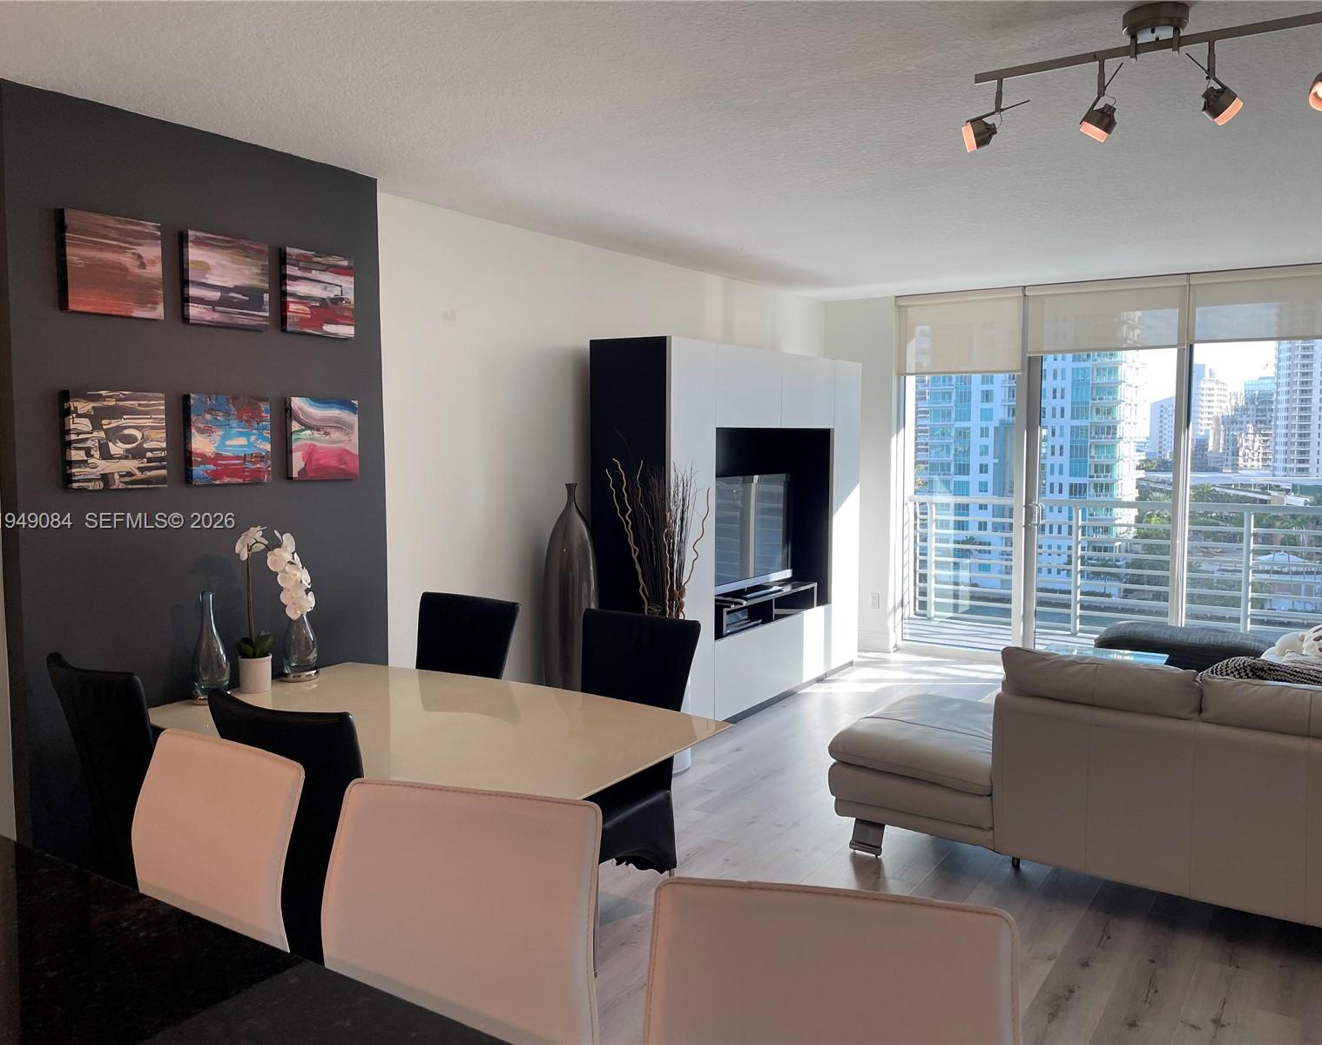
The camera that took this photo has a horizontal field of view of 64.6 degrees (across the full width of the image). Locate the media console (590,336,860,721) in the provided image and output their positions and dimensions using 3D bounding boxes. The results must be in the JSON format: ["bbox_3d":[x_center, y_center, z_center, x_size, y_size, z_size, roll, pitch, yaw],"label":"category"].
[{"bbox_3d":[0.520,0.012,6.502,0.510,2.098,2.461,3,6,33],"label":"media console"}]

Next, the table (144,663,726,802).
[{"bbox_3d":[-0.708,0.967,3.179,1.640,0.750,1.040,3,6,33],"label":"table"}]

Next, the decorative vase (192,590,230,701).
[{"bbox_3d":[-1.470,0.398,3.411,0.125,0.348,0.125,3,6,33],"label":"decorative vase"}]

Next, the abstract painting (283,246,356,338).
[{"bbox_3d":[-1.271,-0.839,3.881,0.040,0.300,0.303,3,5,33],"label":"abstract painting"}]

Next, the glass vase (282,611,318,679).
[{"bbox_3d":[-1.279,0.382,3.705,0.135,0.340,0.135,3,5,33],"label":"glass vase"}]

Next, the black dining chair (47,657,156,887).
[{"bbox_3d":[-1.367,0.855,3.081,0.465,0.977,0.600,3,5,33],"label":"black dining chair"}]

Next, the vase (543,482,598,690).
[{"bbox_3d":[-0.442,0.491,5.225,0.270,1.358,0.270,0,5,0],"label":"vase"}]

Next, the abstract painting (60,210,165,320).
[{"bbox_3d":[-1.694,-0.788,3.235,0.040,0.300,0.303,3,5,33],"label":"abstract painting"}]

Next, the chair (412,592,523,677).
[{"bbox_3d":[-0.878,0.794,3.829,0.465,0.977,0.600,3,5,33],"label":"chair"}]

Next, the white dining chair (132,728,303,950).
[{"bbox_3d":[-0.918,0.943,1.831,0.440,1.000,0.490,3,5,31],"label":"white dining chair"}]

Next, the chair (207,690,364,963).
[{"bbox_3d":[-0.729,0.896,2.581,0.470,0.990,0.600,3,6,33],"label":"chair"}]

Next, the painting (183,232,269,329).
[{"bbox_3d":[-1.489,-0.822,3.595,0.036,0.305,0.305,3,6,33],"label":"painting"}]

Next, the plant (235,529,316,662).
[{"bbox_3d":[-1.292,0.230,3.503,0.250,0.440,0.160,0,5,0],"label":"plant"}]

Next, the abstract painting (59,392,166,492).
[{"bbox_3d":[-1.700,-0.256,3.268,0.040,0.300,0.303,3,5,33],"label":"abstract painting"}]

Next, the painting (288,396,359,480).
[{"bbox_3d":[-1.277,-0.314,3.959,0.036,0.305,0.305,3,6,33],"label":"painting"}]

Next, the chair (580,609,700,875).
[{"bbox_3d":[-0.215,0.829,3.392,0.465,0.977,0.600,3,5,33],"label":"chair"}]

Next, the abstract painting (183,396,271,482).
[{"bbox_3d":[-1.495,-0.285,3.628,0.036,0.305,0.305,3,6,33],"label":"abstract painting"}]

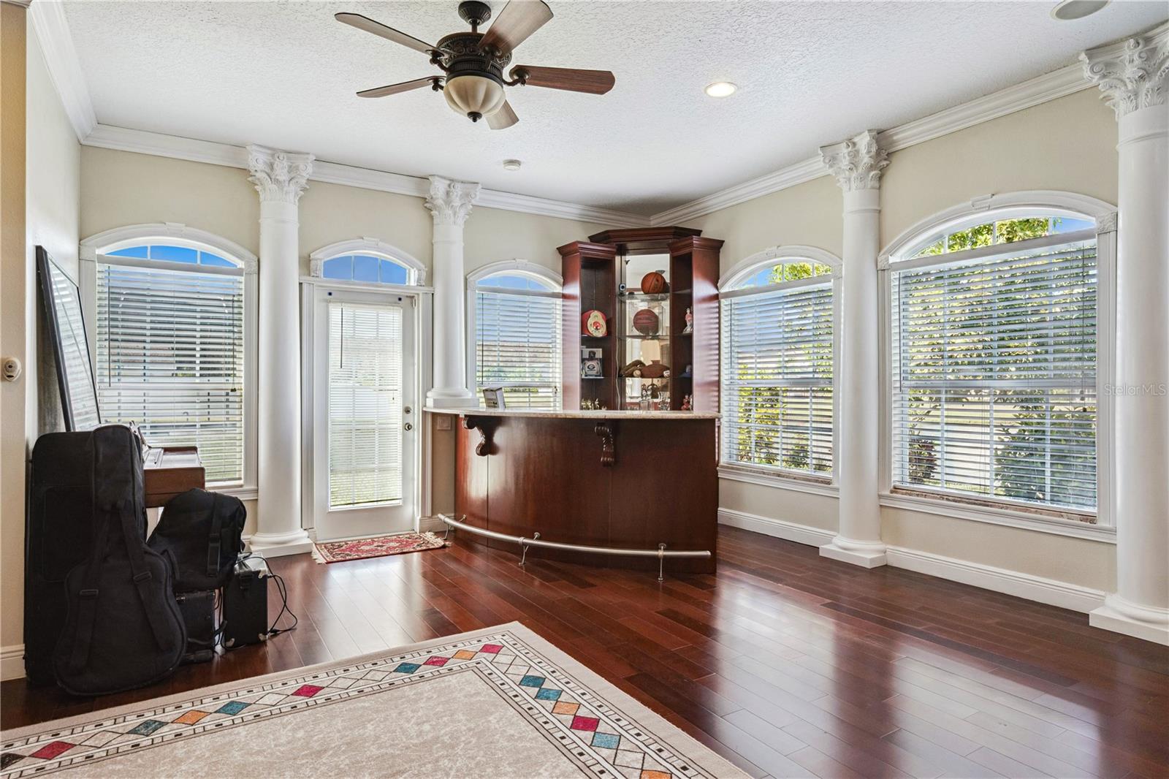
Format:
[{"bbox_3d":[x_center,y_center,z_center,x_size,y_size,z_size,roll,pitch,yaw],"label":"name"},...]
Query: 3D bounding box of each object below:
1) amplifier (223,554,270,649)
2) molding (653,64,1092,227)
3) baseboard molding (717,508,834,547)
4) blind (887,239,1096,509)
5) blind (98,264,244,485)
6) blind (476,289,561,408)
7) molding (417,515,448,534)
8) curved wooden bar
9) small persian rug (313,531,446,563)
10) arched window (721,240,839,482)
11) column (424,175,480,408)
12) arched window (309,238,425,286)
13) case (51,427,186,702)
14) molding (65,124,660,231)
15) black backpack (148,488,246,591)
[{"bbox_3d":[-1.720,1.057,3.125,0.200,0.356,0.380,0,0,-28],"label":"amplifier"},{"bbox_3d":[1.706,-1.718,4.892,0.110,0.135,3.880,0,0,-34],"label":"molding"},{"bbox_3d":[1.594,1.174,5.270,0.022,0.152,1.225,0,0,-34],"label":"baseboard molding"},{"bbox_3d":[2.514,-0.085,3.856,0.060,1.540,1.160,0,0,-34],"label":"blind"},{"bbox_3d":[-3.031,-0.083,4.552,0.904,1.589,0.060,0,0,-29],"label":"blind"},{"bbox_3d":[-0.610,-0.095,5.847,0.895,1.560,0.060,0,0,-30],"label":"blind"},{"bbox_3d":[-1.308,1.180,5.432,0.325,0.140,0.022,0,0,-29],"label":"molding"},{"bbox_3d":[-0.209,0.710,4.726,2.647,1.080,0.852,0,0,27],"label":"curved wooden bar"},{"bbox_3d":[-1.627,1.230,4.846,0.930,0.012,0.610,0,0,-30],"label":"small persian rug"},{"bbox_3d":[1.607,-0.223,5.190,0.130,1.955,1.315,0,0,-34],"label":"arched window"},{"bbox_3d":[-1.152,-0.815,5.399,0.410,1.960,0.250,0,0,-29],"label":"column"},{"bbox_3d":[-1.814,-1.076,5.192,0.920,0.365,0.120,0,0,-29],"label":"arched window"},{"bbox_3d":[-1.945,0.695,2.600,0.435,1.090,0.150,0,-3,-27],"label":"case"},{"bbox_3d":[-1.339,-1.730,5.345,4.774,0.130,0.120,0,0,-29],"label":"molding"},{"bbox_3d":[-1.910,0.715,3.040,0.360,0.470,0.250,0,0,-16],"label":"black backpack"}]

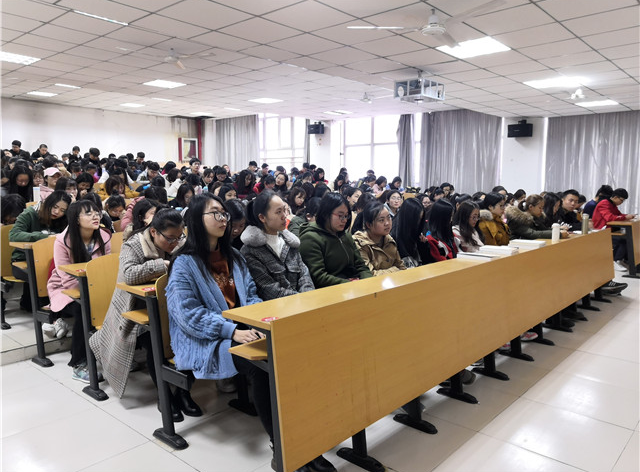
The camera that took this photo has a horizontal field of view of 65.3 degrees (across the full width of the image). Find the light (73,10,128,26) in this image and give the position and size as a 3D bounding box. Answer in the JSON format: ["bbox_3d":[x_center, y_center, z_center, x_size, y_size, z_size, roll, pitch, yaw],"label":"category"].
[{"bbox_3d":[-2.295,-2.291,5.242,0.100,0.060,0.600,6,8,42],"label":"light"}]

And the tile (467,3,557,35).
[{"bbox_3d":[1.601,-1.823,4.214,0.600,0.020,0.600,5,8,42],"label":"tile"}]

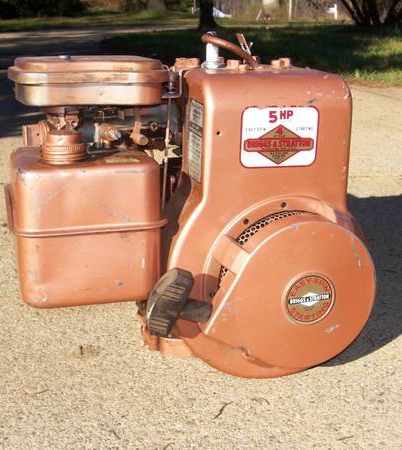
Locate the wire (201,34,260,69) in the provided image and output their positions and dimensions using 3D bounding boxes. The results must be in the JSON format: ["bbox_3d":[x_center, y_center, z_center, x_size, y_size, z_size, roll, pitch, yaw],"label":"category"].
[{"bbox_3d":[0.028,-0.163,0.685,0.055,0.031,0.024,-4,17,-14],"label":"wire"}]

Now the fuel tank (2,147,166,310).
[{"bbox_3d":[-0.115,-0.007,0.708,0.137,0.127,0.152,-4,17,-14],"label":"fuel tank"}]

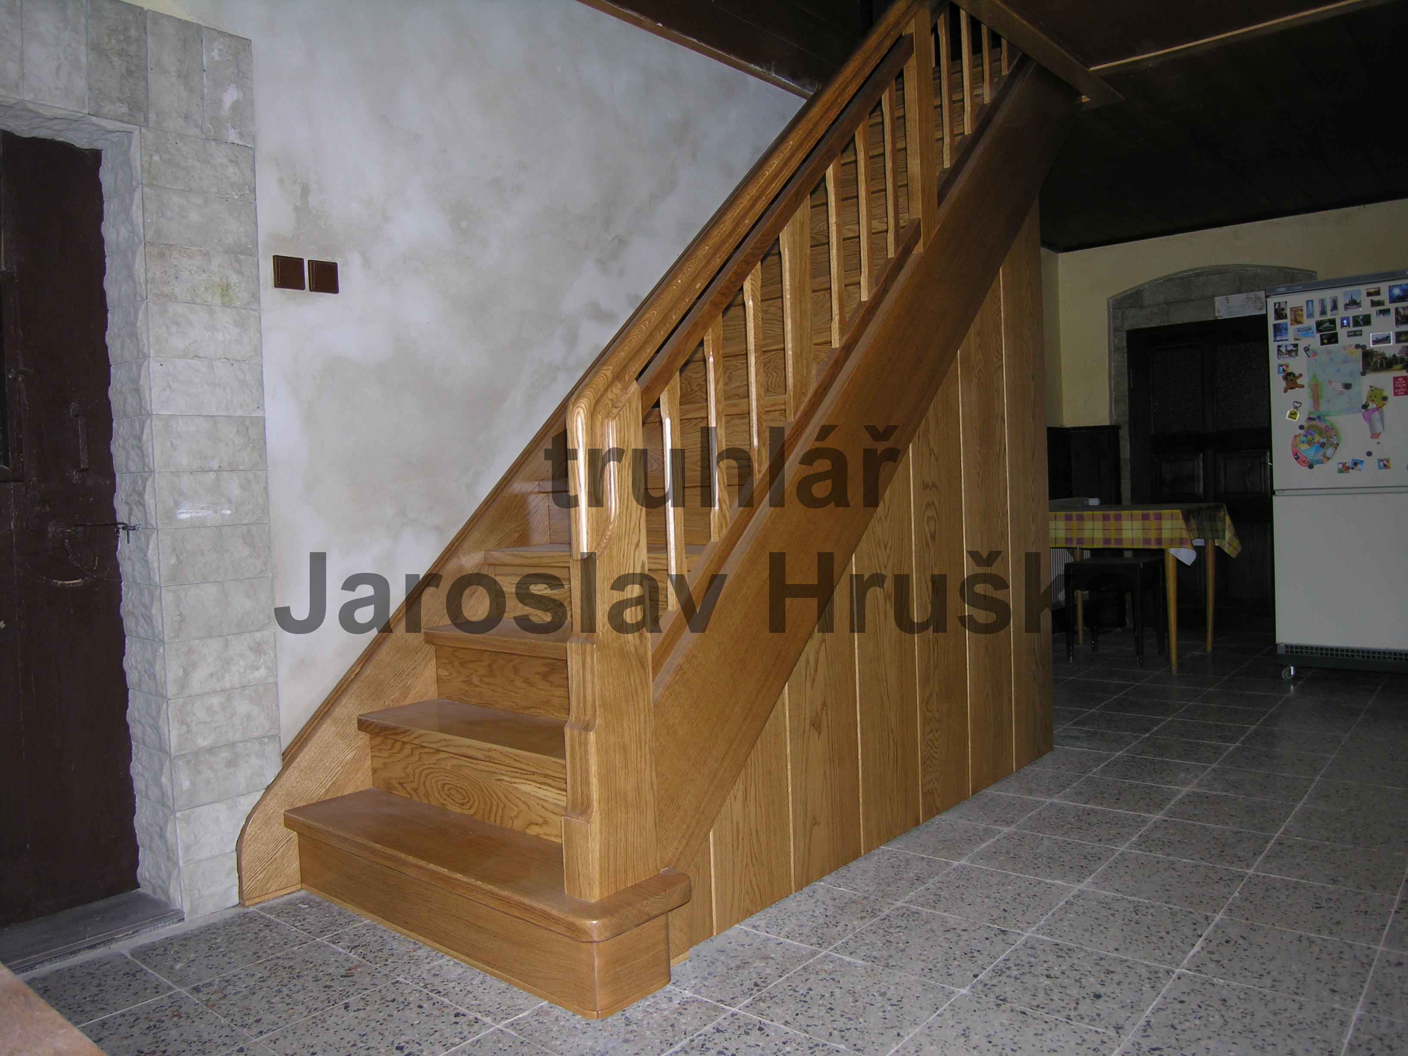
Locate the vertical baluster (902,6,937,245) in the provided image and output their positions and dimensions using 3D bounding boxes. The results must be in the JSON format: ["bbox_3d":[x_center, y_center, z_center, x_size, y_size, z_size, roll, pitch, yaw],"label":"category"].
[{"bbox_3d":[0.618,-1.141,2.787,0.042,0.720,0.094,-1,2,41],"label":"vertical baluster"}]

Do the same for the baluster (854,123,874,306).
[{"bbox_3d":[0.425,-0.840,2.555,0.020,0.480,0.034,-1,2,41],"label":"baluster"}]

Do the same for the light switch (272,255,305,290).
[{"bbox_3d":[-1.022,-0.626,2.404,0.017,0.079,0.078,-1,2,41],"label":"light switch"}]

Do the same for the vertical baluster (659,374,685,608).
[{"bbox_3d":[-0.062,-0.076,2.009,0.024,0.483,0.041,-1,2,41],"label":"vertical baluster"}]

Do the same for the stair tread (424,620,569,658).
[{"bbox_3d":[-0.325,0.285,2.470,0.961,0.037,0.246,-1,2,41],"label":"stair tread"}]

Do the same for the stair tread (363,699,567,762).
[{"bbox_3d":[-0.441,0.493,2.294,0.966,0.042,0.255,-1,2,40],"label":"stair tread"}]

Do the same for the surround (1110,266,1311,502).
[{"bbox_3d":[3.137,-0.470,5.973,1.190,2.240,0.170,-1,2,41],"label":"surround"}]

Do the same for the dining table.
[{"bbox_3d":[2.250,0.299,5.237,0.842,0.785,0.920,-1,2,41],"label":"dining table"}]

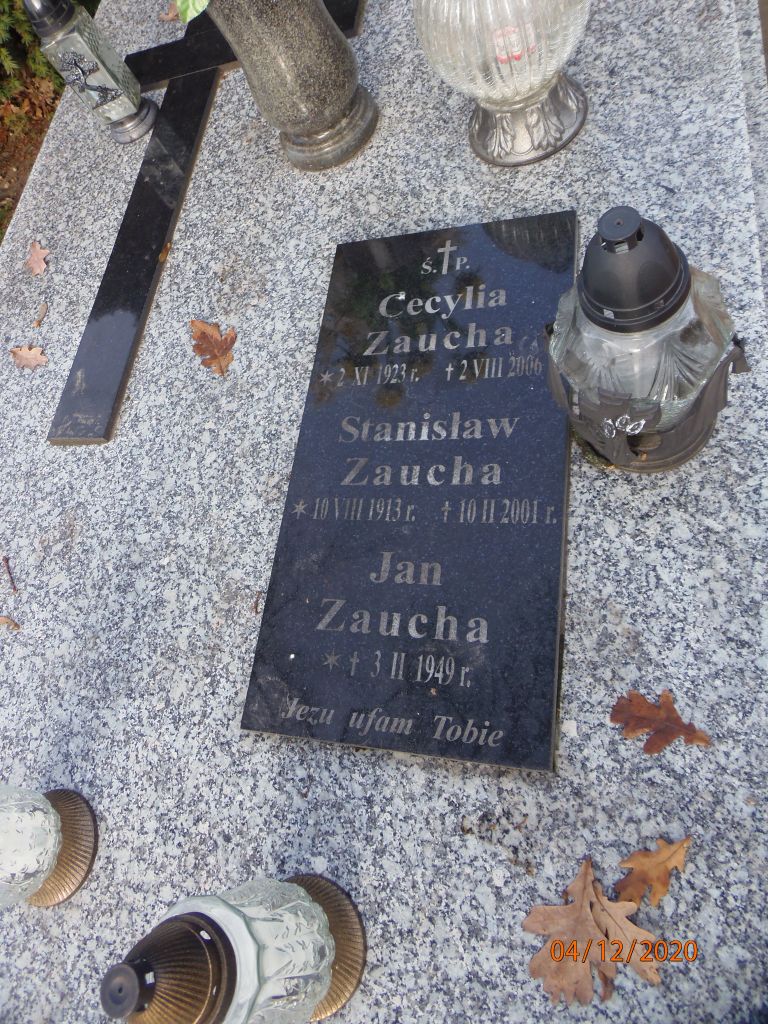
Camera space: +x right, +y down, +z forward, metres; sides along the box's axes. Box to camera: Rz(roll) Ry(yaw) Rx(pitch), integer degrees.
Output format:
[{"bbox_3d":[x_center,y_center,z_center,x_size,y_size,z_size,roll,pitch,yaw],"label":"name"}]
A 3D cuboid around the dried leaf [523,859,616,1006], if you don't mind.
[{"bbox_3d":[0.140,0.326,0.549,0.065,0.020,0.095,-17,62,13],"label":"dried leaf"}]

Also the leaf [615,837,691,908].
[{"bbox_3d":[0.207,0.273,0.547,0.036,0.018,0.074,37,84,30],"label":"leaf"}]

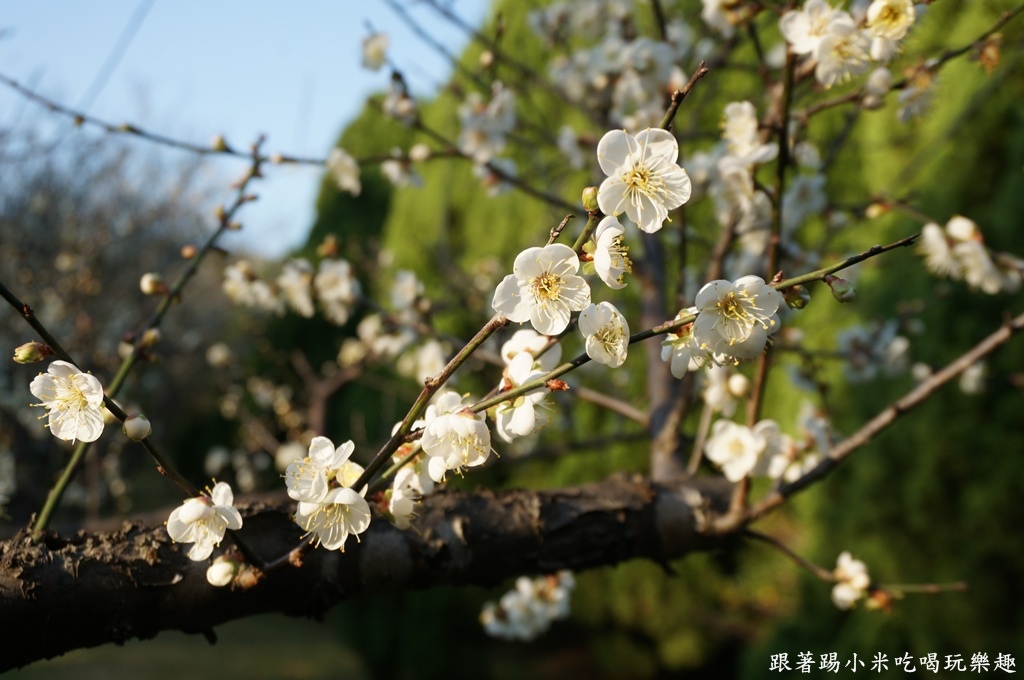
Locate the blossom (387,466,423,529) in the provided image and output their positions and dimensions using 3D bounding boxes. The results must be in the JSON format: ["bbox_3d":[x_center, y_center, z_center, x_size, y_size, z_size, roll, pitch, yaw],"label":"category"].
[{"bbox_3d":[-0.031,0.046,0.400,0.012,0.019,0.019,21,-3,6],"label":"blossom"}]

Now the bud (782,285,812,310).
[{"bbox_3d":[0.079,-0.012,0.380,0.007,0.006,0.006,32,0,12],"label":"bud"}]

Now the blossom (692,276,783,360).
[{"bbox_3d":[0.062,-0.006,0.375,0.024,0.024,0.014,2,14,-22],"label":"blossom"}]

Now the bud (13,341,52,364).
[{"bbox_3d":[-0.135,0.004,0.385,0.011,0.007,0.007,-9,0,-15],"label":"bud"}]

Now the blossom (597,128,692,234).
[{"bbox_3d":[0.035,-0.042,0.360,0.025,0.028,0.012,1,5,-13],"label":"blossom"}]

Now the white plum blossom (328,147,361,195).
[{"bbox_3d":[-0.074,-0.074,0.600,0.022,0.022,0.012,-4,18,42],"label":"white plum blossom"}]

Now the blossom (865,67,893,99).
[{"bbox_3d":[0.153,-0.108,0.570,0.012,0.013,0.012,1,-5,-6],"label":"blossom"}]

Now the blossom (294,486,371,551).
[{"bbox_3d":[-0.050,0.050,0.380,0.021,0.020,0.013,-1,30,8],"label":"blossom"}]

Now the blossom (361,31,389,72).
[{"bbox_3d":[-0.086,-0.180,0.850,0.021,0.023,0.013,2,11,-25],"label":"blossom"}]

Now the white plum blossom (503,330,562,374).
[{"bbox_3d":[0.006,0.004,0.405,0.020,0.019,0.012,-1,24,7],"label":"white plum blossom"}]

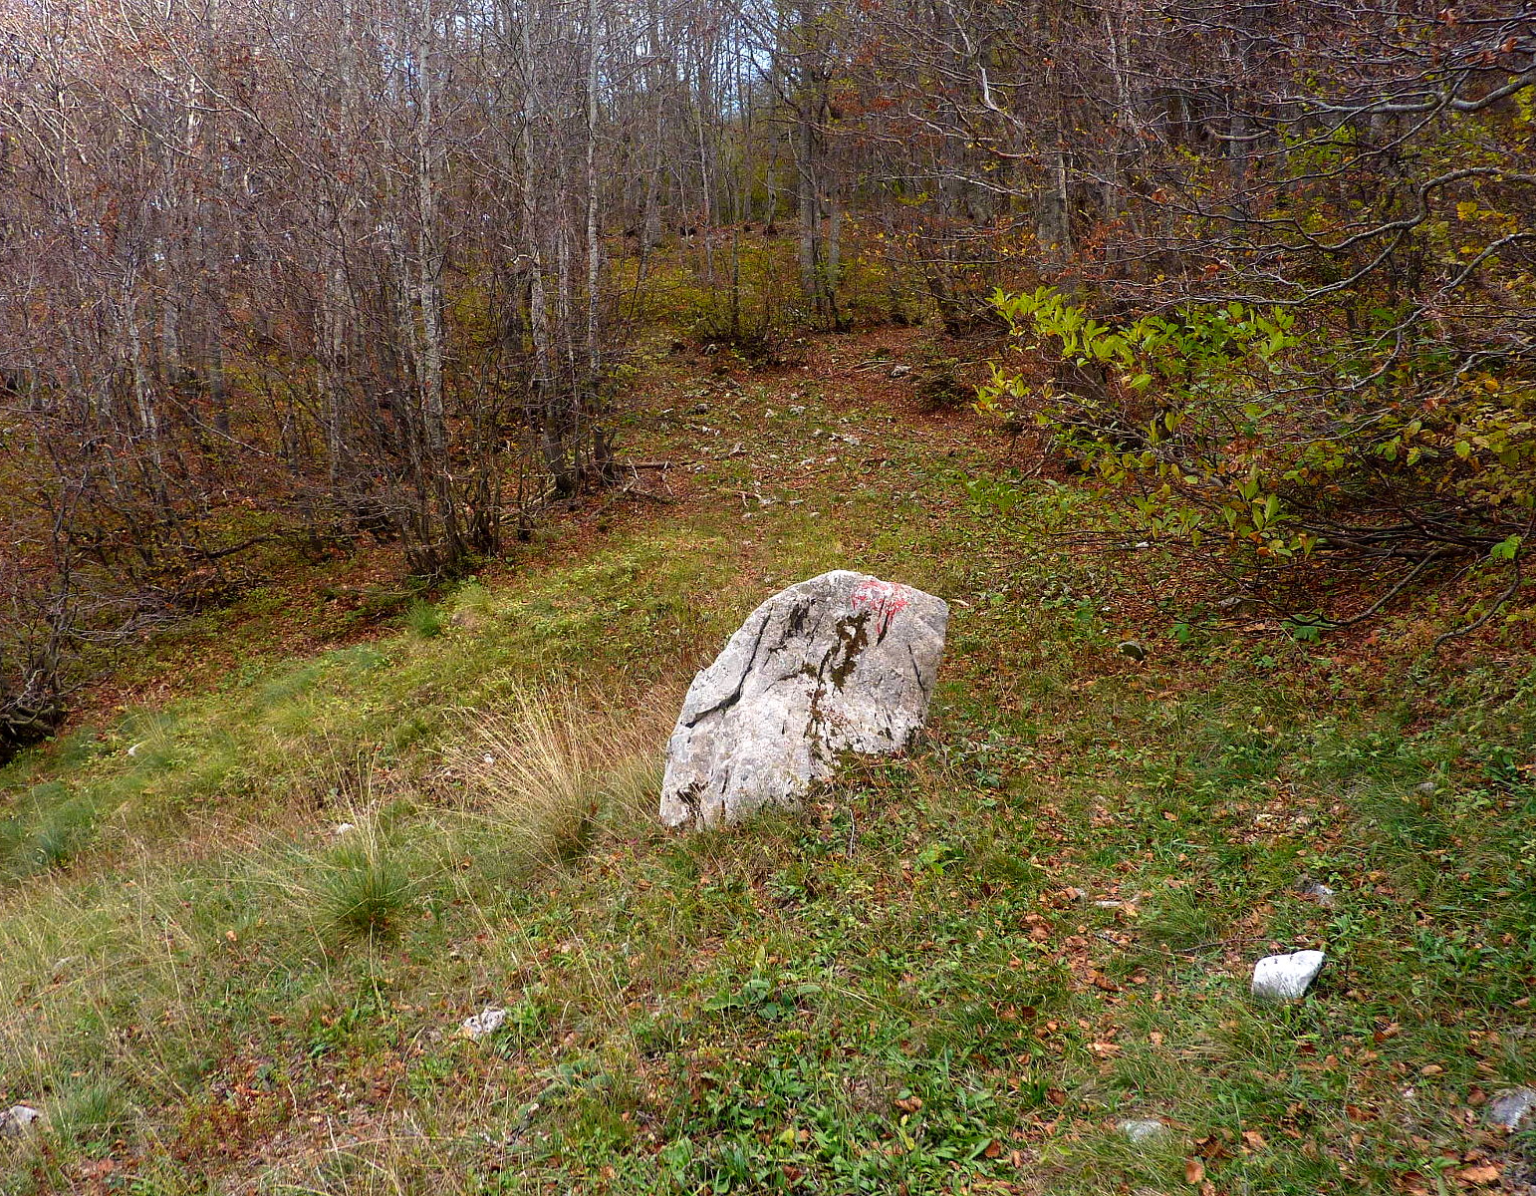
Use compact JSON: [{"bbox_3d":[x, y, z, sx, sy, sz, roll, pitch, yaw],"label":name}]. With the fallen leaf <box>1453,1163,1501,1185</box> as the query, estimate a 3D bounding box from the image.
[{"bbox_3d":[1.386,1.126,2.250,0.088,0.020,0.055,0,4,-6],"label":"fallen leaf"}]

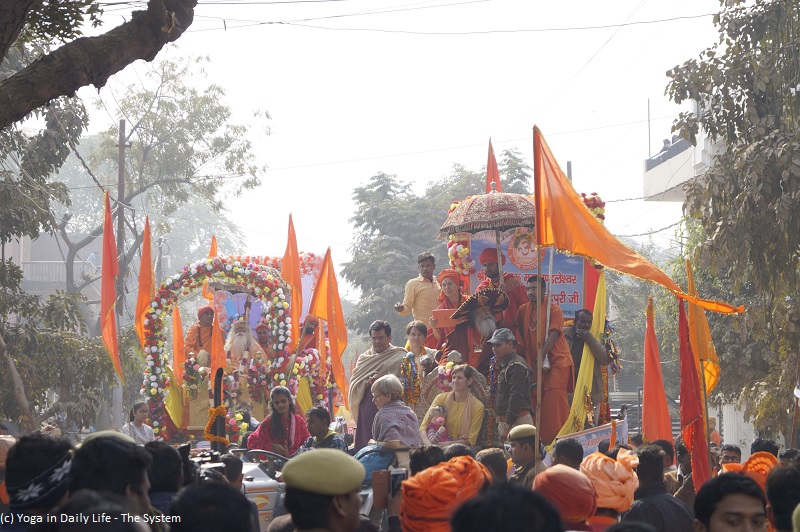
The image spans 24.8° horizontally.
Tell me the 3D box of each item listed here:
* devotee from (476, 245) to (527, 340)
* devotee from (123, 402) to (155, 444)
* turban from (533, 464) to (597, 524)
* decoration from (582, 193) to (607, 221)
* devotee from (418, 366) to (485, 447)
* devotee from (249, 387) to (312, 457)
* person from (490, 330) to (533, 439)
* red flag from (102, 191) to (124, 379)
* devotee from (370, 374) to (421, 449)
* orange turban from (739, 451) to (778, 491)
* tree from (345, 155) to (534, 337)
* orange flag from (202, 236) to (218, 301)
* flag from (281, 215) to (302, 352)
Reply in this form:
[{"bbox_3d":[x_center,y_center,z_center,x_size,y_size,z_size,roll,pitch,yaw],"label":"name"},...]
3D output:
[{"bbox_3d":[0.940,0.726,16.617,0.520,1.780,0.360,-2,-6,23],"label":"devotee"},{"bbox_3d":[-2.700,2.032,18.742,0.440,1.250,0.500,3,-6,-30],"label":"devotee"},{"bbox_3d":[0.654,0.904,7.200,0.250,0.240,0.270,0,-4,-6],"label":"turban"},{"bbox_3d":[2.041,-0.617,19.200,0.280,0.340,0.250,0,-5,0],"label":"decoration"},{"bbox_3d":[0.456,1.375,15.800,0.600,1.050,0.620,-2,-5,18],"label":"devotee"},{"bbox_3d":[-0.980,1.459,14.800,0.540,0.980,0.600,-1,-5,9],"label":"devotee"},{"bbox_3d":[0.927,1.381,14.919,0.360,1.740,0.460,2,-6,-22],"label":"person"},{"bbox_3d":[-2.842,0.213,18.000,0.250,1.880,0.200,0,-4,0],"label":"red flag"},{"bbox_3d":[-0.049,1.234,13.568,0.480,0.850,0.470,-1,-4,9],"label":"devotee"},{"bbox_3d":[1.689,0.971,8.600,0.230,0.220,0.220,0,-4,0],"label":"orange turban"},{"bbox_3d":[0.842,1.471,41.614,4.600,8.307,4.400,0,-5,0],"label":"tree"},{"bbox_3d":[-2.315,0.055,22.300,0.220,0.850,0.140,0,-5,0],"label":"orange flag"},{"bbox_3d":[-1.162,0.185,19.431,0.250,1.480,0.200,0,-5,0],"label":"flag"}]

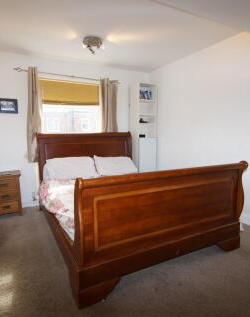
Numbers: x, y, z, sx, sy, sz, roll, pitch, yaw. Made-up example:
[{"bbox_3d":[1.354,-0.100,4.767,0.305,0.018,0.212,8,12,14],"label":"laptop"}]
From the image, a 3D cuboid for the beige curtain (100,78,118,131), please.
[{"bbox_3d":[-0.299,-0.735,3.782,0.340,1.460,0.110,-3,6,-30],"label":"beige curtain"}]

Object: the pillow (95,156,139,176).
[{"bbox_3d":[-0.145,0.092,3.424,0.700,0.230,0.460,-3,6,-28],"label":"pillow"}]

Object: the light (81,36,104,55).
[{"bbox_3d":[-0.434,-1.488,2.632,0.280,0.170,0.280,0,5,0],"label":"light"}]

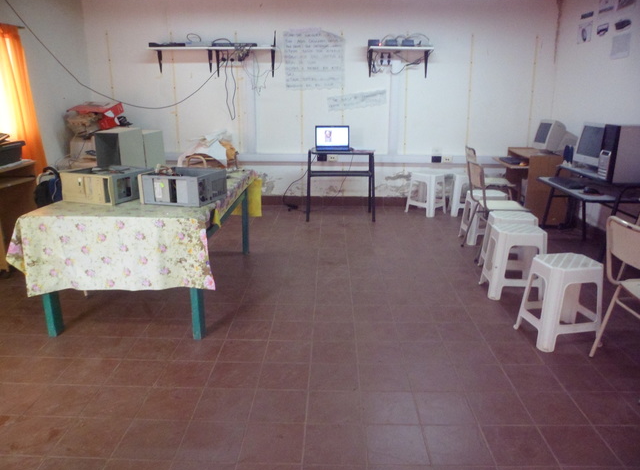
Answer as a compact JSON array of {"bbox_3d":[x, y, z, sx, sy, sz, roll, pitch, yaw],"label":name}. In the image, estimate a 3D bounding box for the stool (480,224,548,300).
[{"bbox_3d":[1.335,0.180,3.289,0.355,0.456,0.355,2,16,6],"label":"stool"}]

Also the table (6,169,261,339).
[{"bbox_3d":[-1.040,0.027,3.360,0.952,0.716,1.747,1,15,1],"label":"table"}]

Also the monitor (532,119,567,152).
[{"bbox_3d":[2.611,-1.069,5.261,0.360,0.367,0.360,-1,16,-5],"label":"monitor"}]

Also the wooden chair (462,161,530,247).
[{"bbox_3d":[1.532,-0.223,4.140,0.480,0.810,0.440,1,15,1],"label":"wooden chair"}]

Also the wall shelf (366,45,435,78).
[{"bbox_3d":[0.909,-1.969,5.487,0.761,0.348,0.264,1,16,1],"label":"wall shelf"}]

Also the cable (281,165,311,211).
[{"bbox_3d":[-0.259,-0.548,5.760,0.312,0.528,0.336,1,16,1],"label":"cable"}]

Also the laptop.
[{"bbox_3d":[0.147,-1.083,5.411,0.370,0.260,0.270,1,15,1],"label":"laptop"}]

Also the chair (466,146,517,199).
[{"bbox_3d":[1.864,-0.547,5.286,0.468,0.802,0.418,1,16,1],"label":"chair"}]

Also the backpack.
[{"bbox_3d":[-1.871,-0.292,3.431,0.280,0.420,0.200,6,16,20],"label":"backpack"}]

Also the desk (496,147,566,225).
[{"bbox_3d":[2.388,-0.584,5.587,0.663,0.752,0.964,1,15,4],"label":"desk"}]

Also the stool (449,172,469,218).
[{"bbox_3d":[1.752,-0.479,5.700,0.360,0.470,0.360,1,15,5],"label":"stool"}]

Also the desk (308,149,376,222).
[{"bbox_3d":[0.238,-0.578,5.427,0.732,0.768,0.504,1,16,1],"label":"desk"}]

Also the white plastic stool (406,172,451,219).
[{"bbox_3d":[1.283,-0.491,5.732,0.360,0.470,0.360,-14,21,-42],"label":"white plastic stool"}]

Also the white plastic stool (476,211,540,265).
[{"bbox_3d":[1.444,0.070,3.688,0.355,0.456,0.355,2,16,7],"label":"white plastic stool"}]

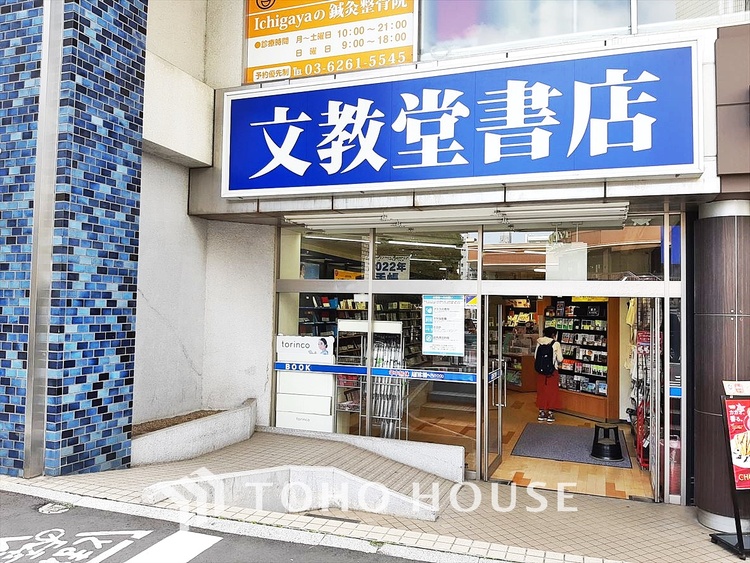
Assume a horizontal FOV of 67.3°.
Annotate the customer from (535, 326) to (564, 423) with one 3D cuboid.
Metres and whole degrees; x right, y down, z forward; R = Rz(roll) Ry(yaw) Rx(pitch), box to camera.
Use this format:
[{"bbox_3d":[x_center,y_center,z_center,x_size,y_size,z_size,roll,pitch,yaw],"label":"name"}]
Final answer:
[{"bbox_3d":[3.070,1.628,9.951,0.460,1.630,0.410,-1,-3,40],"label":"customer"}]

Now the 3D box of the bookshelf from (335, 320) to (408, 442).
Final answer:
[{"bbox_3d":[-0.021,1.374,7.322,0.880,1.730,0.360,0,-2,19],"label":"bookshelf"}]

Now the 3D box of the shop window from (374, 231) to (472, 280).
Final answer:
[{"bbox_3d":[0.611,-0.341,6.774,1.240,0.660,0.080,0,-2,19],"label":"shop window"}]

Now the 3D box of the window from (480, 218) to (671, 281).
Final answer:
[{"bbox_3d":[2.158,-0.358,6.229,1.940,0.690,0.080,0,-2,19],"label":"window"}]

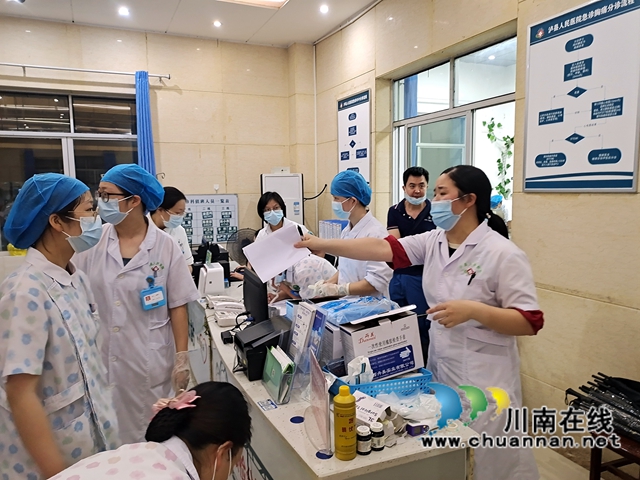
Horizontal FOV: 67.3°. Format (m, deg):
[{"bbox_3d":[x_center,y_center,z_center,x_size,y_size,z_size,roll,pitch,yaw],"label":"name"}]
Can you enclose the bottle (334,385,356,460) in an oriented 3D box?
[{"bbox_3d":[0.074,0.530,1.404,0.065,0.207,0.065,-1,6,0],"label":"bottle"}]

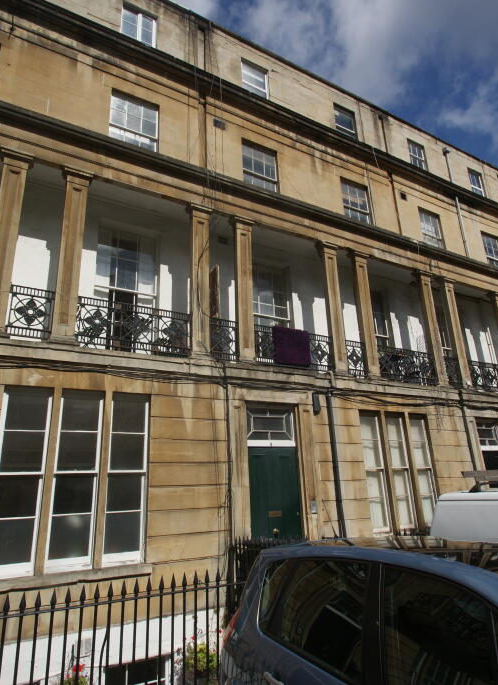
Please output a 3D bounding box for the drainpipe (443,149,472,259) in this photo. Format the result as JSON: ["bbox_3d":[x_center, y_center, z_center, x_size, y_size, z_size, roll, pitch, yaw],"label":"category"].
[{"bbox_3d":[6.922,-4.540,14.176,0.180,4.466,0.170,7,-19,-28],"label":"drainpipe"}]

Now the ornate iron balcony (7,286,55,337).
[{"bbox_3d":[-3.148,-0.444,6.193,0.579,0.727,0.060,7,-19,-28],"label":"ornate iron balcony"}]

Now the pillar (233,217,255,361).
[{"bbox_3d":[-0.097,-1.058,8.441,0.449,3.016,0.270,8,-20,-27],"label":"pillar"}]

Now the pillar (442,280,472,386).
[{"bbox_3d":[5.307,-0.265,10.934,0.370,2.938,0.240,7,-19,-28],"label":"pillar"}]

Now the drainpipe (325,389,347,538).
[{"bbox_3d":[1.691,2.635,8.028,0.120,3.705,0.120,8,-20,-27],"label":"drainpipe"}]

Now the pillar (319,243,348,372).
[{"bbox_3d":[1.820,-0.757,9.110,0.370,2.953,0.240,7,-19,-28],"label":"pillar"}]

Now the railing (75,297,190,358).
[{"bbox_3d":[-1.805,-0.236,6.890,1.852,0.758,0.060,7,-19,-28],"label":"railing"}]

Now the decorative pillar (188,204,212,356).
[{"bbox_3d":[-0.877,-1.137,7.698,0.370,2.905,0.240,7,-19,-28],"label":"decorative pillar"}]

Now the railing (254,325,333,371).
[{"bbox_3d":[0.898,0.128,8.310,1.840,0.730,0.060,7,-19,-28],"label":"railing"}]

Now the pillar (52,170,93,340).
[{"bbox_3d":[-2.926,-1.443,7.034,0.430,3.010,0.330,8,-20,-28],"label":"pillar"}]

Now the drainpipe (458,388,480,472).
[{"bbox_3d":[5.382,3.025,10.155,0.120,3.900,0.130,8,-20,-28],"label":"drainpipe"}]

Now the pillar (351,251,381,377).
[{"bbox_3d":[2.707,-0.661,9.904,0.449,3.016,0.270,8,-20,-27],"label":"pillar"}]

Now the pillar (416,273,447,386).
[{"bbox_3d":[4.687,-0.381,10.938,0.449,3.016,0.270,8,-20,-27],"label":"pillar"}]

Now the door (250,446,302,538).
[{"bbox_3d":[0.452,2.902,7.239,0.979,2.200,0.090,7,-19,-28],"label":"door"}]

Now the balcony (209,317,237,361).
[{"bbox_3d":[-0.463,-0.050,7.896,0.660,0.820,0.090,8,-20,-28],"label":"balcony"}]

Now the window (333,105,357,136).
[{"bbox_3d":[3.006,-6.674,13.181,0.824,1.340,0.130,8,-20,-27],"label":"window"}]

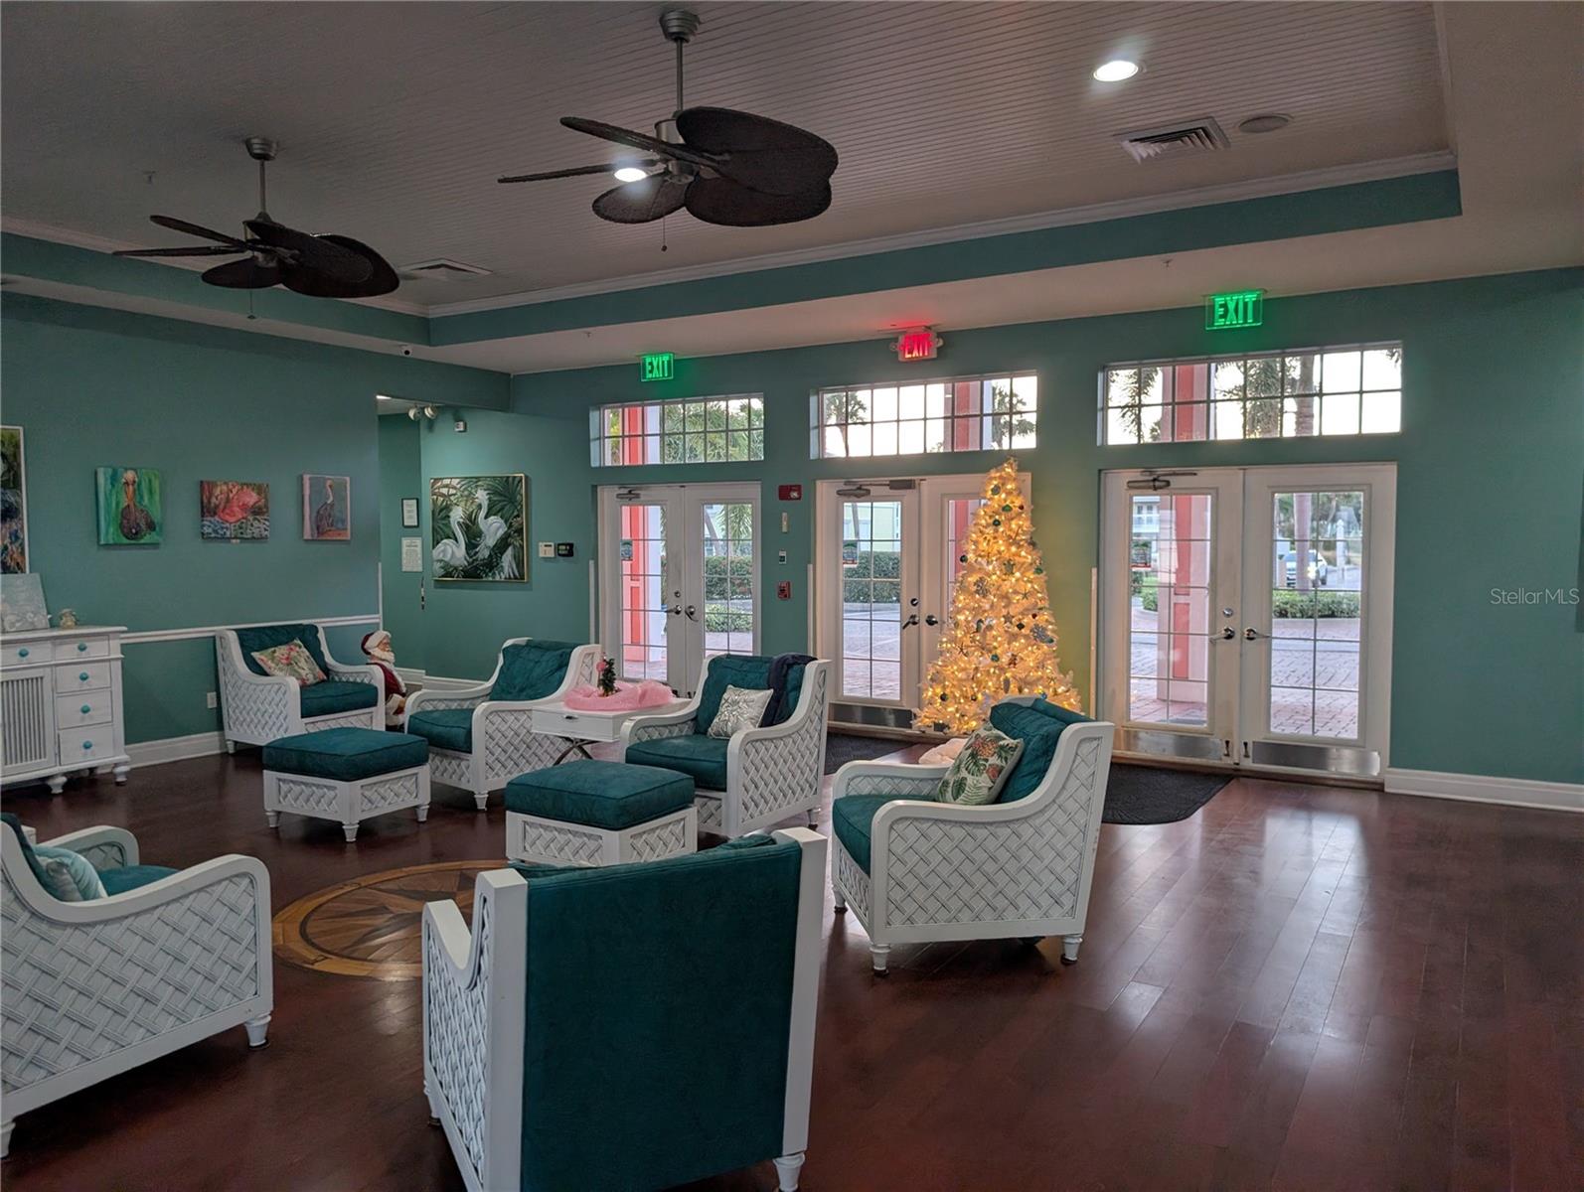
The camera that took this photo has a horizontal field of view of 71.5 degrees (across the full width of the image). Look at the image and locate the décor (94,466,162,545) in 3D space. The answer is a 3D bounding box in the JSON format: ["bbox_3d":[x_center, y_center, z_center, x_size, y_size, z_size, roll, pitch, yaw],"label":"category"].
[{"bbox_3d":[-4.513,-0.610,7.504,0.042,0.510,0.400,2,4,31],"label":"décor"}]

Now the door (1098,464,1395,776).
[{"bbox_3d":[2.989,0.158,7.404,1.865,2.050,0.100,2,4,32],"label":"door"}]

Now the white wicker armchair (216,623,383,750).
[{"bbox_3d":[-3.648,0.700,8.193,0.910,0.909,0.768,2,4,30],"label":"white wicker armchair"}]

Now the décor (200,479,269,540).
[{"bbox_3d":[-4.215,-0.646,8.346,0.030,0.427,0.535,2,4,32],"label":"décor"}]

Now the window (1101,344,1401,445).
[{"bbox_3d":[3.018,-1.321,7.350,1.867,0.559,0.120,2,4,32],"label":"window"}]

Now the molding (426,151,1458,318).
[{"bbox_3d":[0.069,-2.203,7.143,7.291,0.075,0.075,2,4,32],"label":"molding"}]

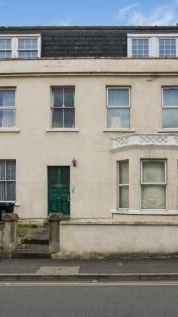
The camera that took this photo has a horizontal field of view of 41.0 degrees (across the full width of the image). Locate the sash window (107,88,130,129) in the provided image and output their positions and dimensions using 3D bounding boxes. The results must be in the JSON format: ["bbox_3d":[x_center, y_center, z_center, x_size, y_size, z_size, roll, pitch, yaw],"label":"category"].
[{"bbox_3d":[1.271,-2.160,10.097,1.029,1.824,0.140,0,-1,1],"label":"sash window"}]

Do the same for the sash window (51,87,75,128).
[{"bbox_3d":[-1.097,-2.167,10.138,1.038,1.810,0.140,0,-1,1],"label":"sash window"}]

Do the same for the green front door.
[{"bbox_3d":[-1.262,1.427,10.076,0.959,2.180,0.100,0,-1,1],"label":"green front door"}]

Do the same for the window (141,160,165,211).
[{"bbox_3d":[2.575,1.036,9.387,1.041,1.989,0.150,0,-1,1],"label":"window"}]

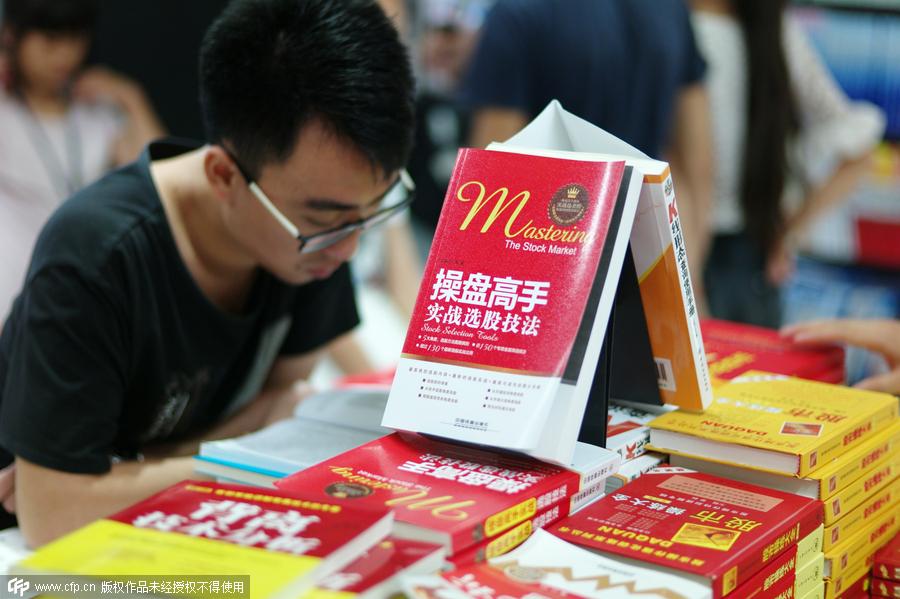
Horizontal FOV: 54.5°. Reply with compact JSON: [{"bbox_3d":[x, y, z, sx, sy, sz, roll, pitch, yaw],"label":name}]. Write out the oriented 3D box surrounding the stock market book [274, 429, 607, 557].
[{"bbox_3d":[0.005,0.144,0.716,0.172,0.015,0.240,6,9,36],"label":"stock market book"}]

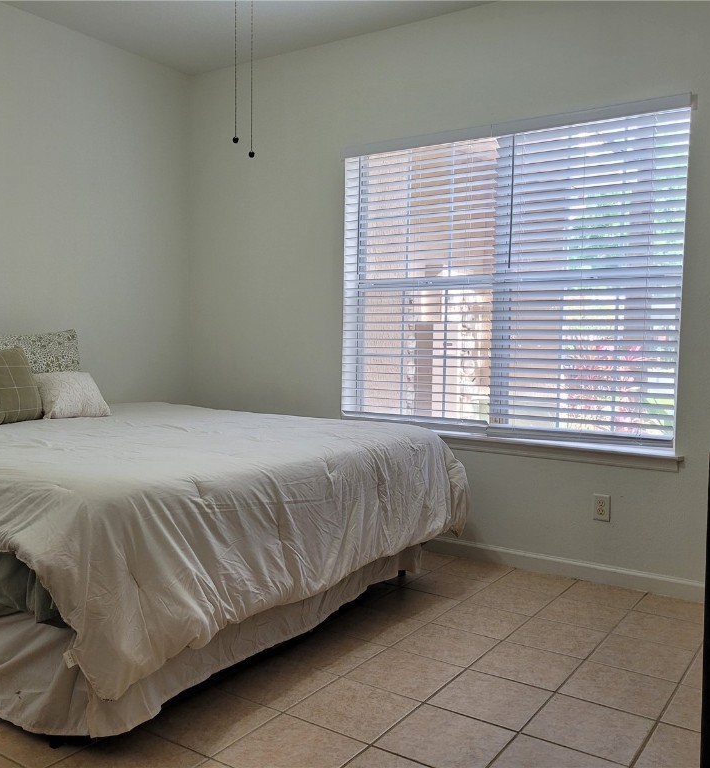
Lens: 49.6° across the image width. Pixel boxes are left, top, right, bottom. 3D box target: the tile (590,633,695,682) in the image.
[{"bbox_3d":[1.008,0.967,2.708,0.299,0.012,0.299,3,4,33],"label":"tile"}]

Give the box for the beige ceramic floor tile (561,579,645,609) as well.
[{"bbox_3d":[1.087,0.932,3.378,0.299,0.012,0.288,3,4,33],"label":"beige ceramic floor tile"}]

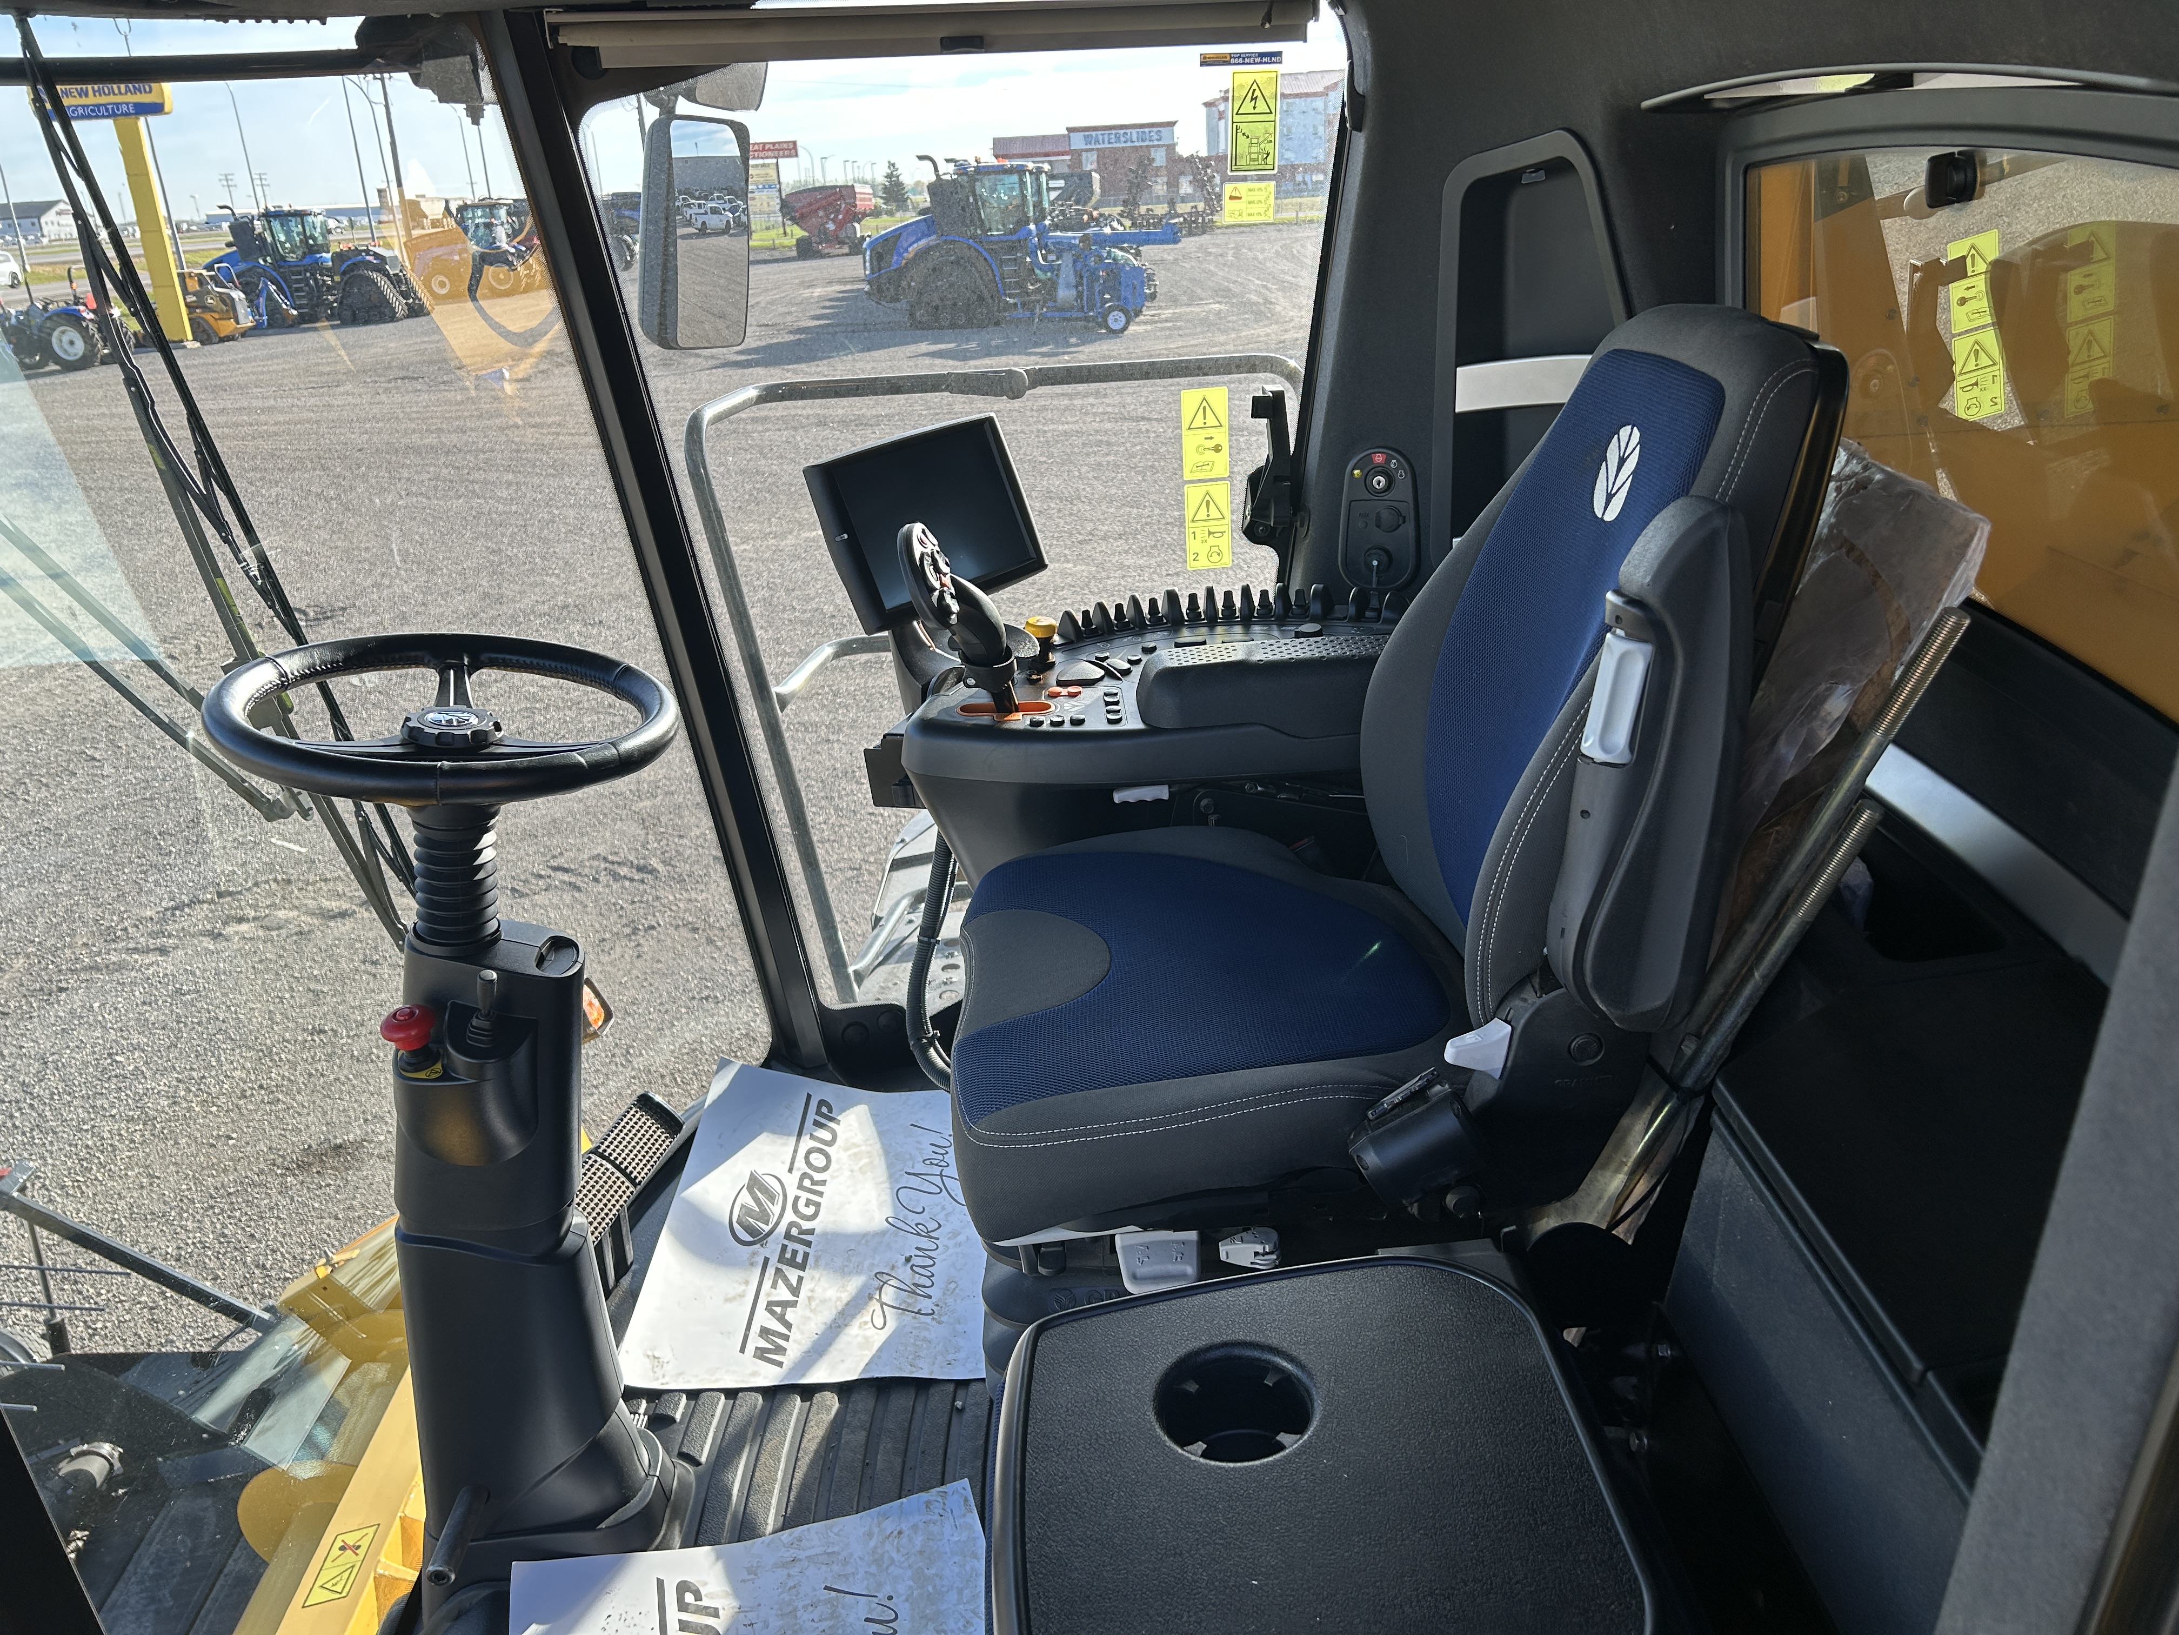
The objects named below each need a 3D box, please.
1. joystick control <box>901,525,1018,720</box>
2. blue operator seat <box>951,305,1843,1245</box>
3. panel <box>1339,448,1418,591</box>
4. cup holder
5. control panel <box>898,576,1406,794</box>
[{"bbox_3d":[-0.141,-0.210,1.770,0.125,0.200,0.100,1,22,9],"label":"joystick control"},{"bbox_3d":[0.201,-0.082,1.425,0.666,0.676,0.550,-4,22,-4],"label":"blue operator seat"},{"bbox_3d":[0.347,-0.357,1.960,0.096,0.172,0.030,-2,21,2],"label":"panel"},{"bbox_3d":[0.088,0.382,0.999,0.100,0.060,0.100,-3,21,0],"label":"cup holder"},{"bbox_3d":[0.092,-0.157,1.863,0.600,0.135,0.320,-3,21,0],"label":"control panel"}]

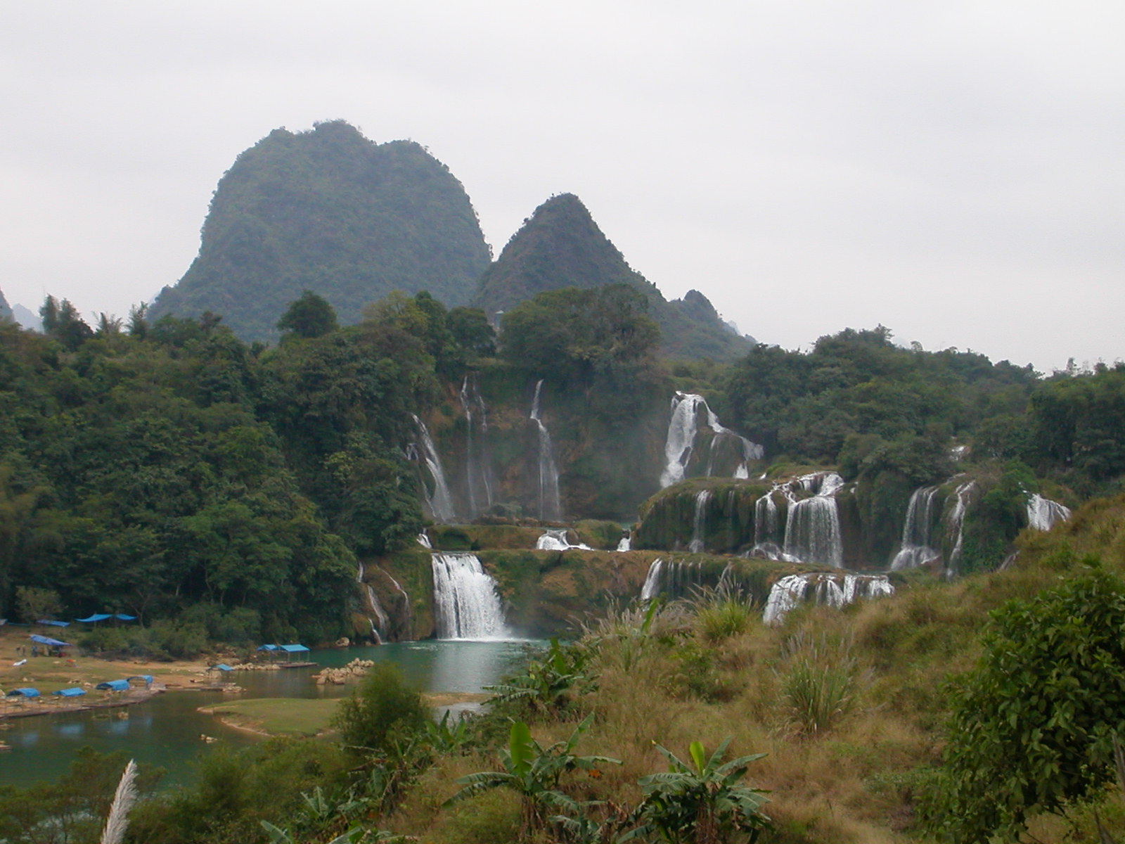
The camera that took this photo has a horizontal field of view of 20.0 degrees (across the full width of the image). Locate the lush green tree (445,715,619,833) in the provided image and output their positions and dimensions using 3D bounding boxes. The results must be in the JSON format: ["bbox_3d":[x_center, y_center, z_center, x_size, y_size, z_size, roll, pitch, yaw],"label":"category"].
[{"bbox_3d":[-0.590,6.861,62.000,3.390,2.310,2.900,0,1,0],"label":"lush green tree"}]

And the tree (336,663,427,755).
[{"bbox_3d":[-5.598,8.897,98.000,2.890,3.110,2.800,0,1,0],"label":"tree"}]

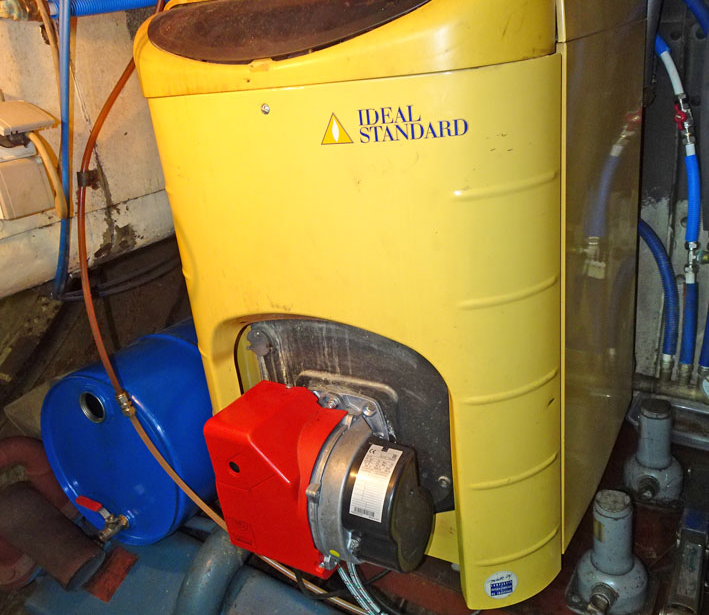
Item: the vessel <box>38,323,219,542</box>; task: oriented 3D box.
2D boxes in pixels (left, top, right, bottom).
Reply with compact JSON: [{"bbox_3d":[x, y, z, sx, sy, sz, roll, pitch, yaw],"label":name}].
[{"bbox_3d":[-0.340,0.207,1.509,0.370,0.370,0.580,5,21,28],"label":"vessel"}]

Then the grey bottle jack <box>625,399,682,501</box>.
[{"bbox_3d":[0.499,0.238,1.092,0.095,0.168,0.098,8,26,33],"label":"grey bottle jack"}]

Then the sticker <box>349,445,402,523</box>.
[{"bbox_3d":[0.026,0.215,0.811,0.046,0.016,0.094,8,64,33],"label":"sticker"}]

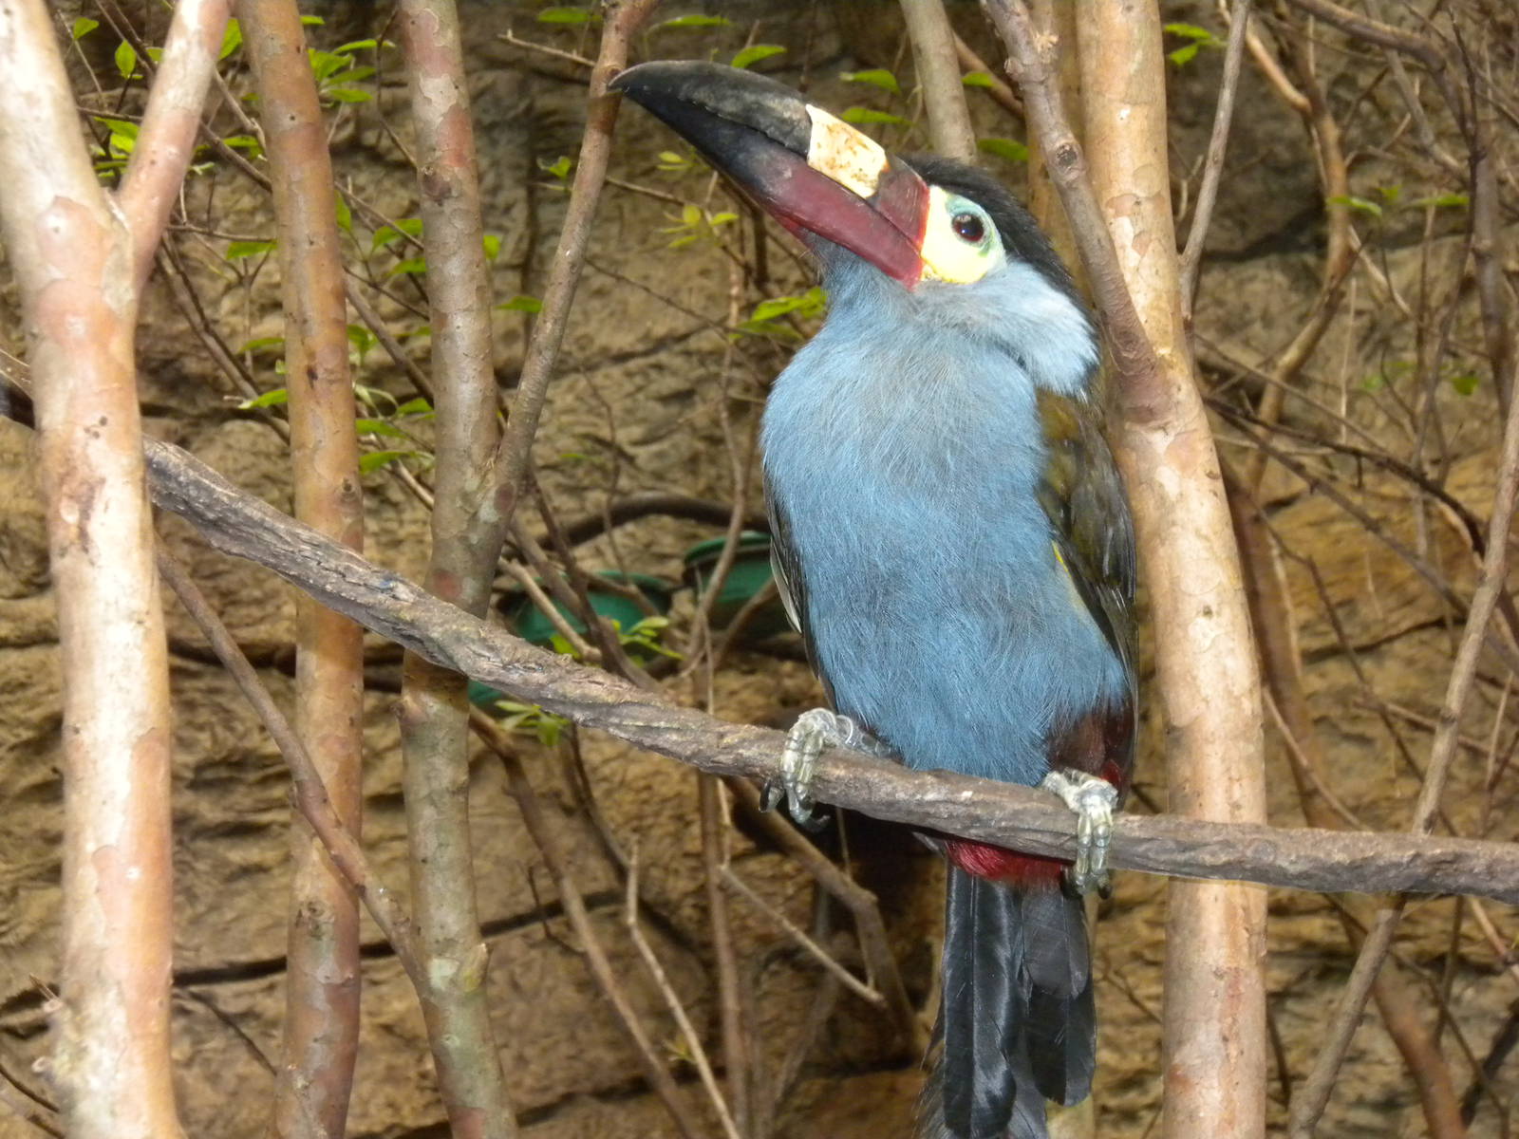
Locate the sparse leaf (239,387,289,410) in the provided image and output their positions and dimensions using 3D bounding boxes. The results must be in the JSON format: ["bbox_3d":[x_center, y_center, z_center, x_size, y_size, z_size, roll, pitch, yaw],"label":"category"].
[{"bbox_3d":[-0.225,-0.078,1.700,0.027,0.008,0.012,-15,-2,0],"label":"sparse leaf"}]

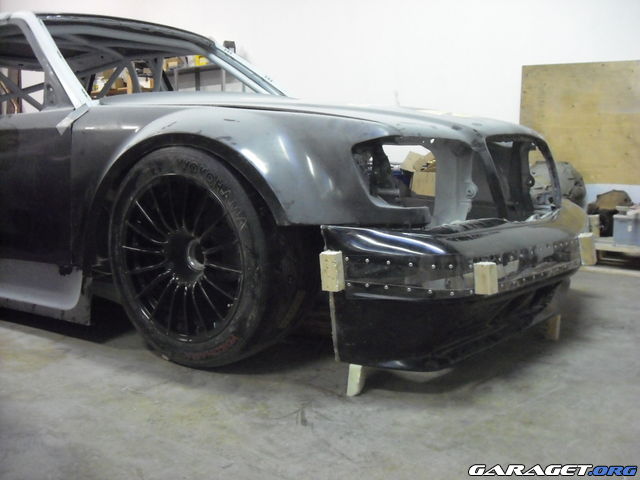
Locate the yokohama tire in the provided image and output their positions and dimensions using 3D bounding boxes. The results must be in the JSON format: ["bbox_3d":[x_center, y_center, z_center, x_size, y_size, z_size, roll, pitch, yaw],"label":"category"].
[{"bbox_3d":[-0.342,0.043,2.063,0.645,0.645,0.250,5,10,34],"label":"yokohama tire"}]

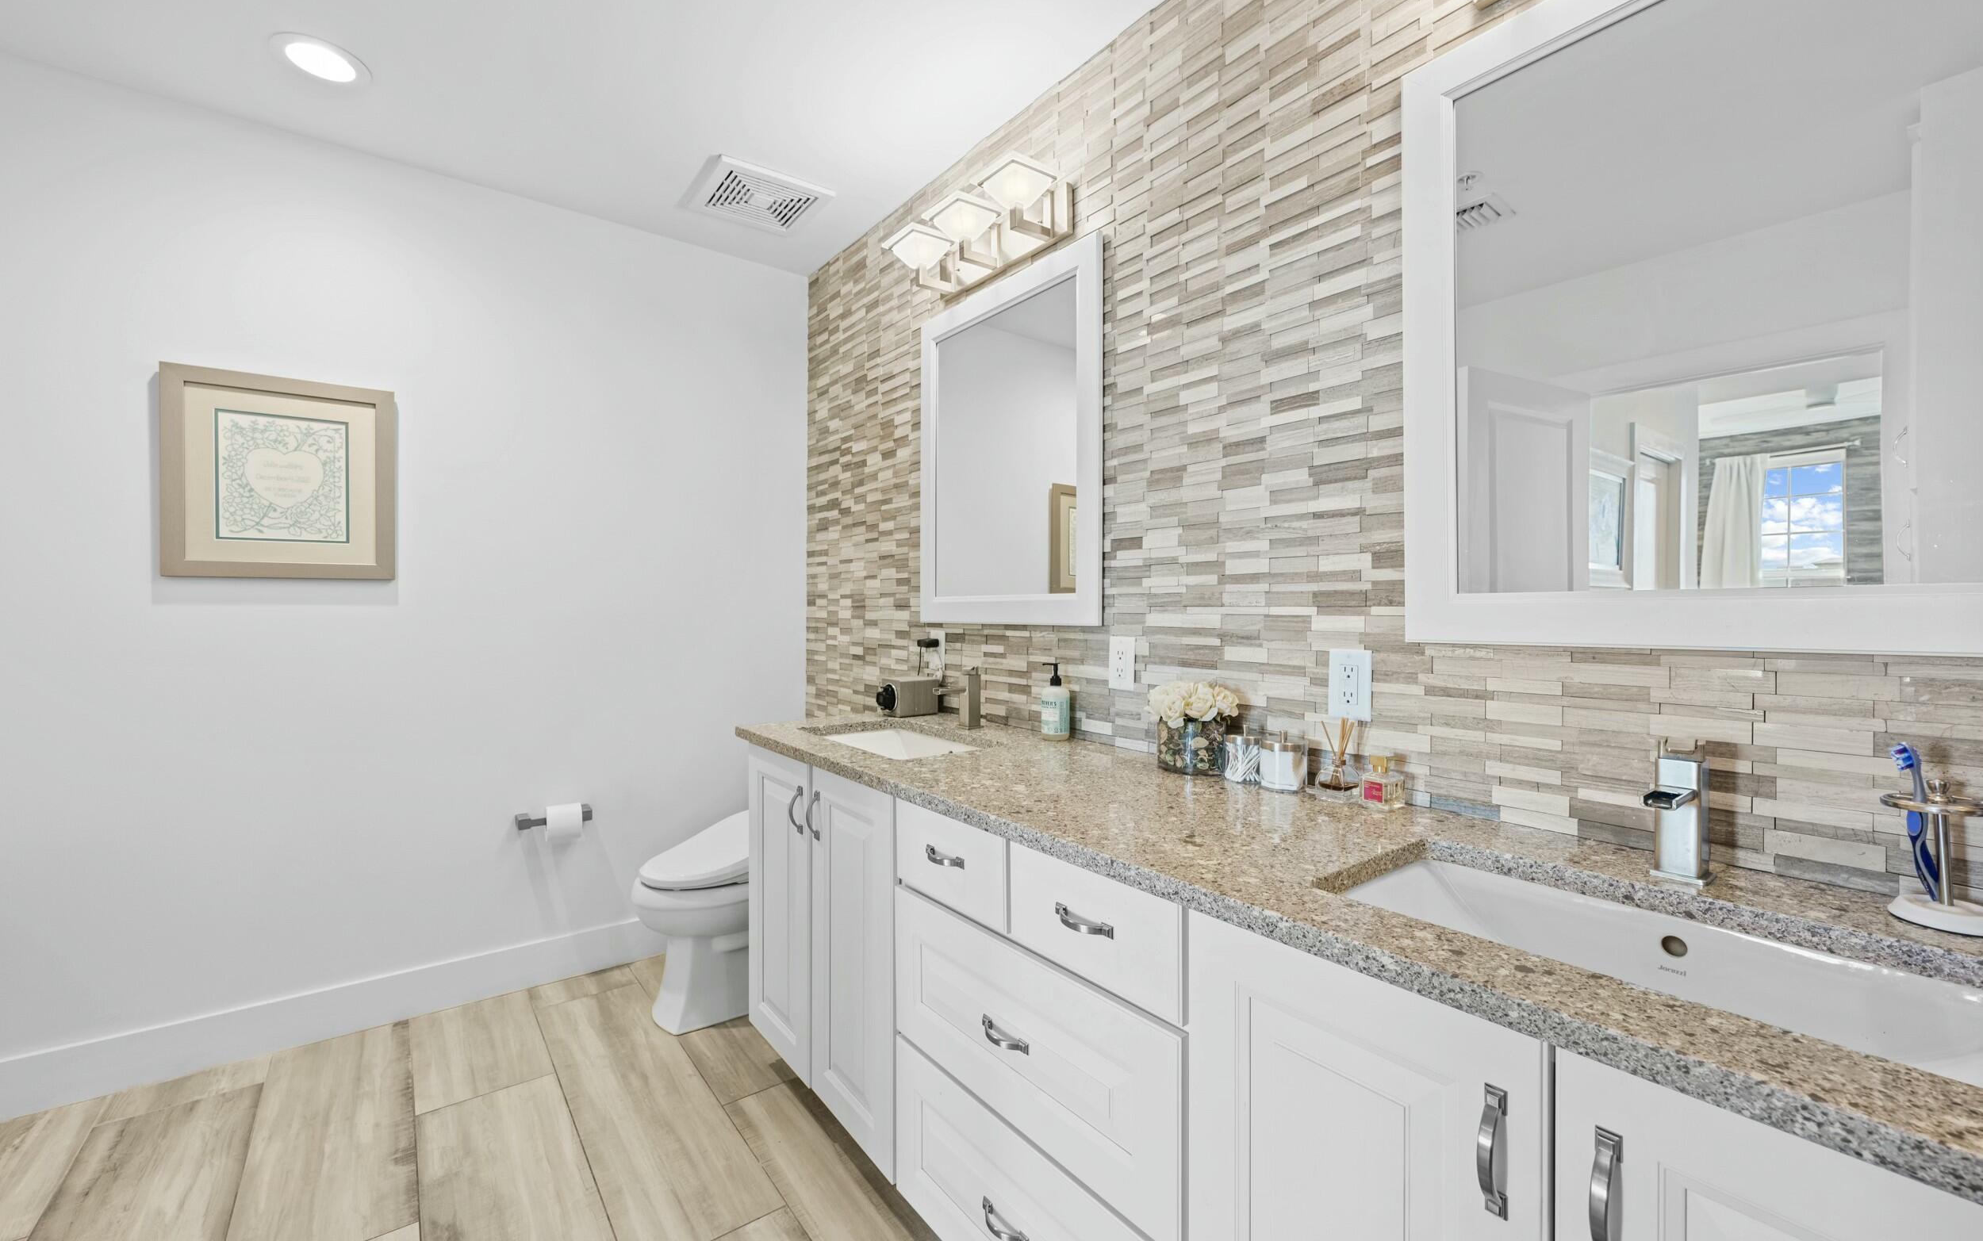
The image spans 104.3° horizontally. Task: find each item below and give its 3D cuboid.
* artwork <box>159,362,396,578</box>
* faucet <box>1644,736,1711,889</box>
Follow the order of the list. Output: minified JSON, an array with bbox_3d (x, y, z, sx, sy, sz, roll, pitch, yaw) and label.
[{"bbox_3d":[-1.847,-0.370,2.022,0.450,0.521,0.030,0,1,-38],"label":"artwork"},{"bbox_3d":[0.772,0.221,0.874,0.158,0.158,0.052,0,1,-38],"label":"faucet"}]

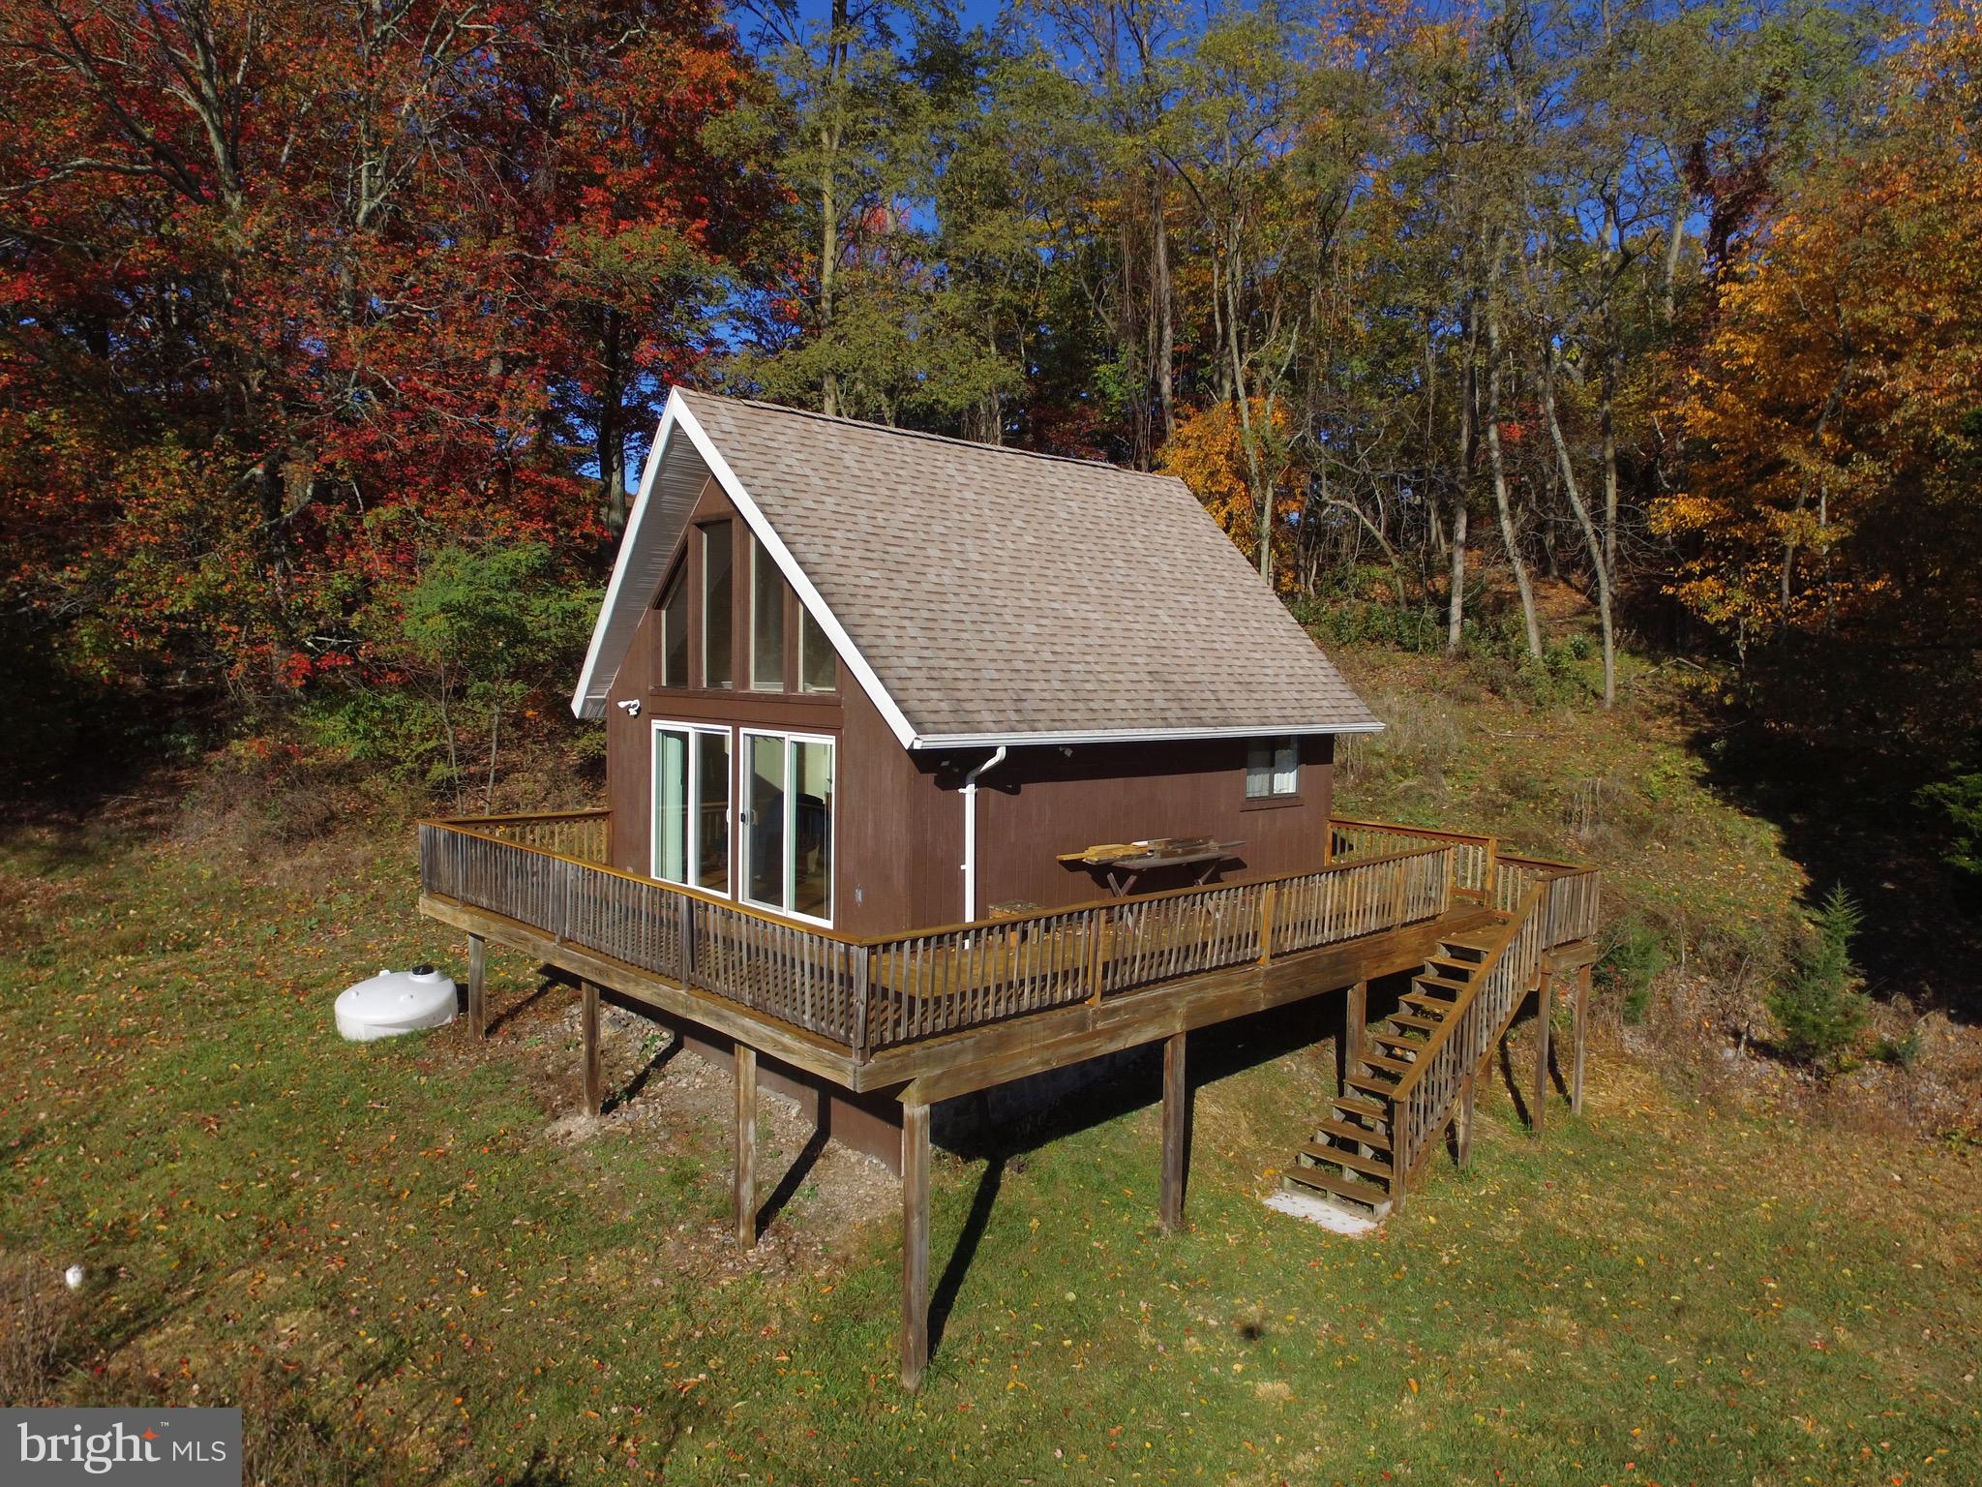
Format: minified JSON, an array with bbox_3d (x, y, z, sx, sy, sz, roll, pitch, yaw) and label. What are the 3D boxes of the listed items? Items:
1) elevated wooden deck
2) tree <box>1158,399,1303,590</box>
[{"bbox_3d":[0.236,2.948,14.687,10.908,3.554,10.403,-1,3,-44],"label":"elevated wooden deck"},{"bbox_3d":[6.664,-6.577,32.000,4.284,6.101,4.200,1,2,0],"label":"tree"}]

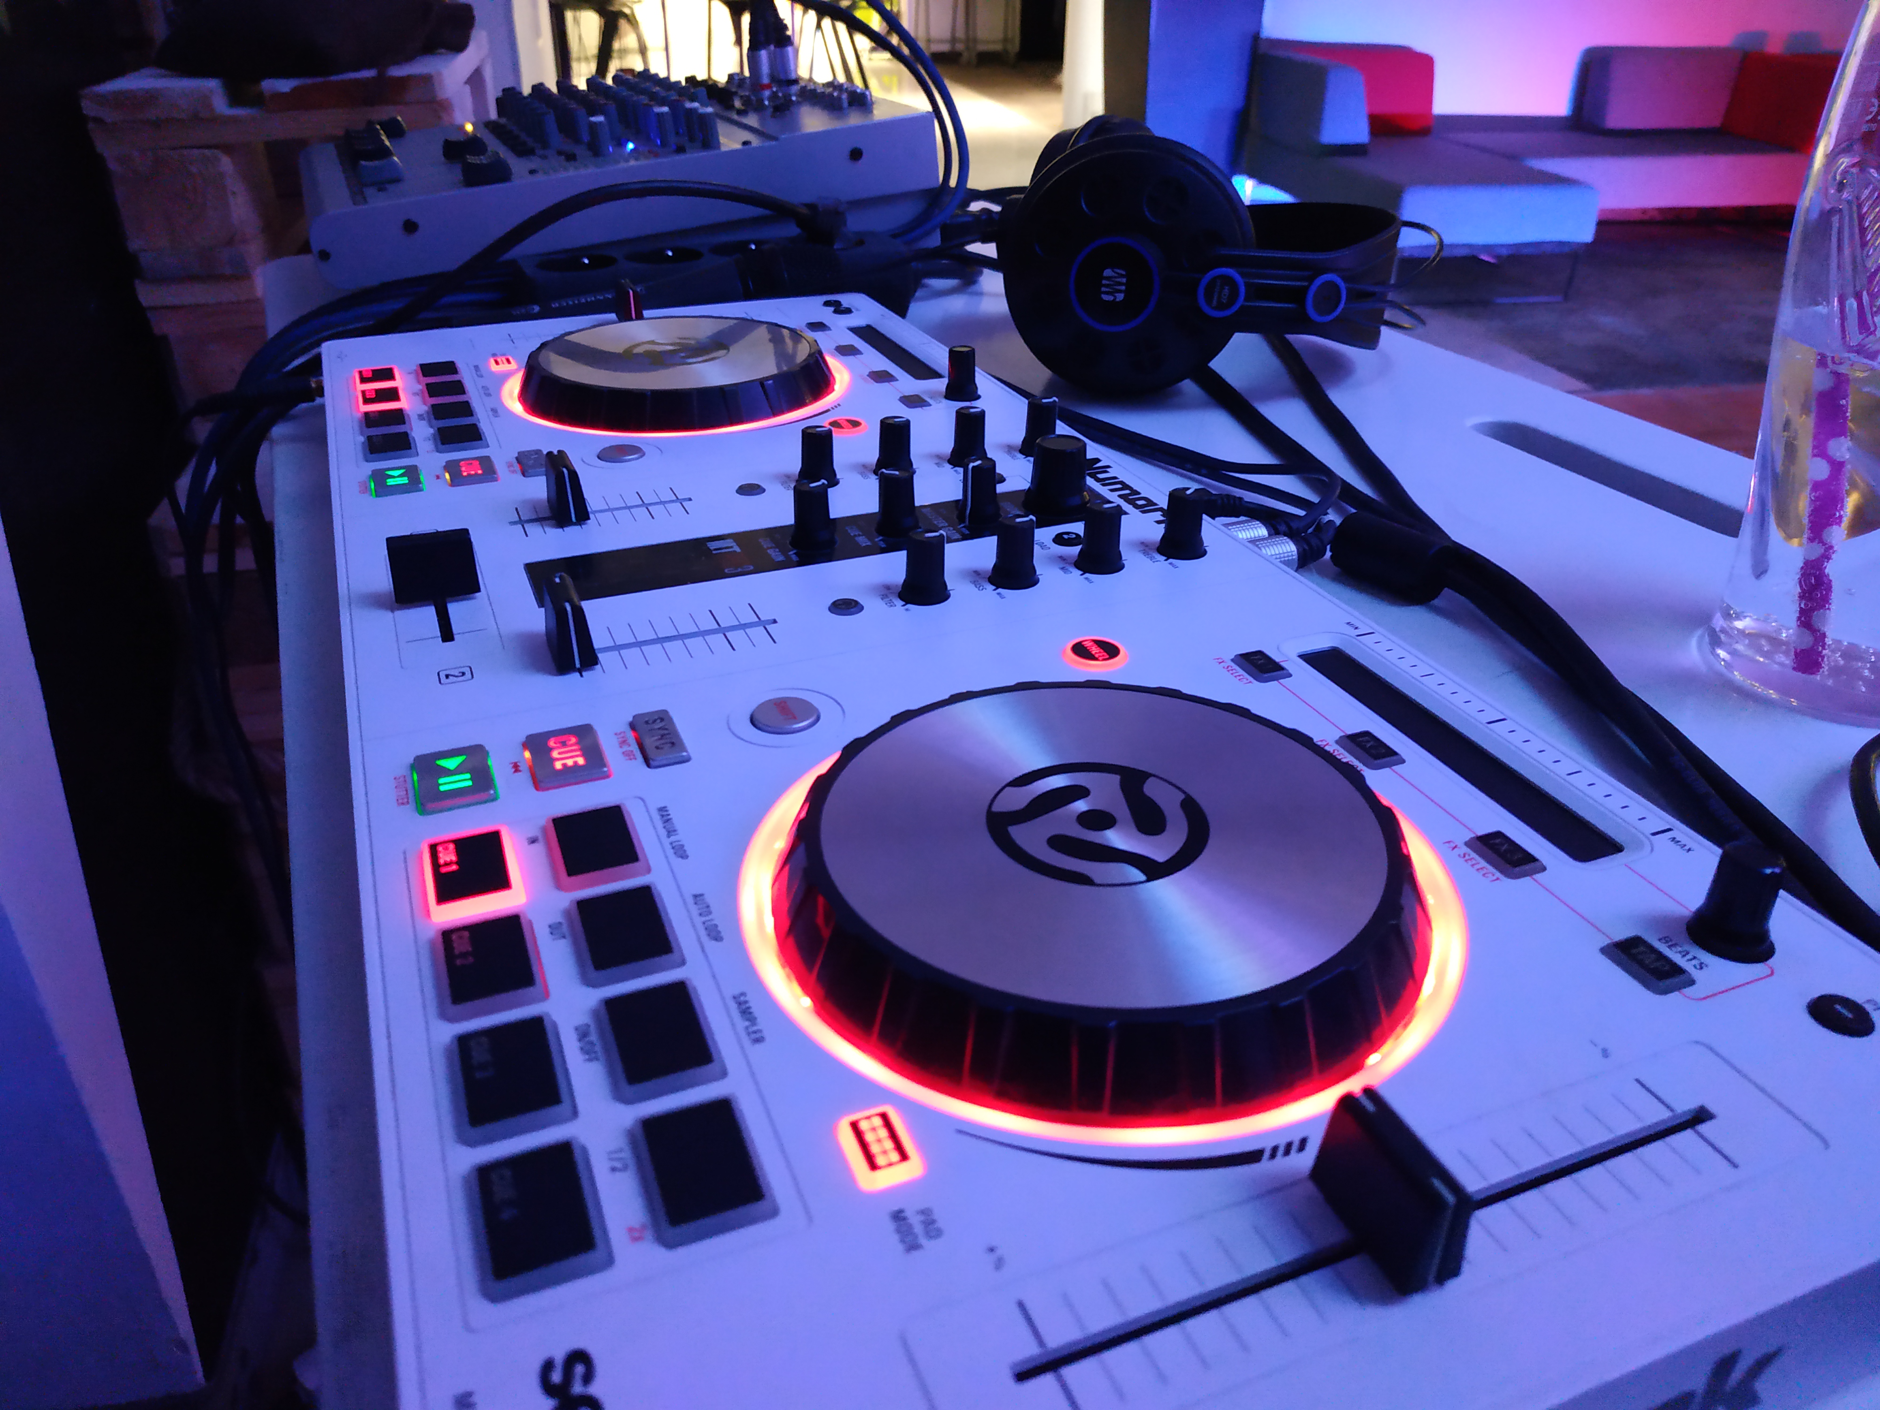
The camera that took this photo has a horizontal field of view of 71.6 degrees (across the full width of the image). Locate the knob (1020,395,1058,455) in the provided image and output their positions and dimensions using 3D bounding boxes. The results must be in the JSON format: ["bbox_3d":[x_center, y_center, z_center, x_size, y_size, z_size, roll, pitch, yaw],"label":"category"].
[{"bbox_3d":[0.033,-0.090,0.420,0.013,0.016,0.013,1,30,0],"label":"knob"}]

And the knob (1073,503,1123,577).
[{"bbox_3d":[0.043,-0.044,0.342,0.013,0.016,0.013,1,30,0],"label":"knob"}]

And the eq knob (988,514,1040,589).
[{"bbox_3d":[0.019,-0.040,0.334,0.013,0.016,0.013,1,30,0],"label":"eq knob"}]

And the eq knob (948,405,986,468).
[{"bbox_3d":[0.009,-0.085,0.410,0.013,0.016,0.013,1,30,0],"label":"eq knob"}]

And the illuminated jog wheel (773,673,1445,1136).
[{"bbox_3d":[0.027,0.024,0.229,0.115,0.013,0.115,1,30,0],"label":"illuminated jog wheel"}]

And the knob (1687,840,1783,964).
[{"bbox_3d":[0.132,0.032,0.214,0.013,0.016,0.013,-12,33,-20],"label":"knob"}]

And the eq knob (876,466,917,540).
[{"bbox_3d":[-0.012,-0.056,0.362,0.013,0.016,0.013,1,30,0],"label":"eq knob"}]

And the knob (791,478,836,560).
[{"bbox_3d":[-0.035,-0.052,0.354,0.013,0.016,0.013,-12,33,-20],"label":"knob"}]

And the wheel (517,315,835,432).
[{"bbox_3d":[-0.097,-0.125,0.480,0.115,0.013,0.115,1,30,0],"label":"wheel"}]

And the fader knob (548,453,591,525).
[{"bbox_3d":[-0.105,-0.061,0.367,0.009,0.016,0.019,-12,33,-20],"label":"fader knob"}]

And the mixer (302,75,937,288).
[{"bbox_3d":[-0.206,-0.338,0.808,0.340,0.090,0.252,-11,32,-20],"label":"mixer"}]

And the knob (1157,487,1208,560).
[{"bbox_3d":[0.066,-0.049,0.351,0.013,0.016,0.013,12,32,18],"label":"knob"}]

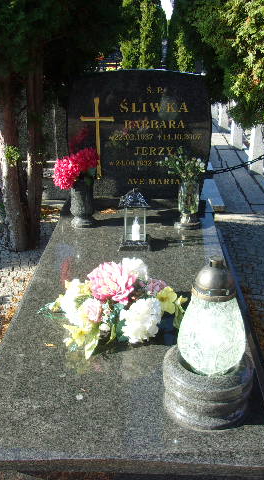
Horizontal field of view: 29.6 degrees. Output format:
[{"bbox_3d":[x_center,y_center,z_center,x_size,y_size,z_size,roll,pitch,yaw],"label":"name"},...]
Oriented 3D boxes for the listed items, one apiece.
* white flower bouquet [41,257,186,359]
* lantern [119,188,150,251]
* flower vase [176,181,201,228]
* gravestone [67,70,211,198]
[{"bbox_3d":[-0.064,0.210,1.842,0.491,0.215,0.368,0,25,2],"label":"white flower bouquet"},{"bbox_3d":[0.011,-0.115,2.431,0.151,0.297,0.151,0,24,2],"label":"lantern"},{"bbox_3d":[0.302,-0.199,2.655,0.131,0.246,0.131,0,24,2],"label":"flower vase"},{"bbox_3d":[0.046,-0.619,2.968,0.829,0.752,0.090,1,23,2],"label":"gravestone"}]

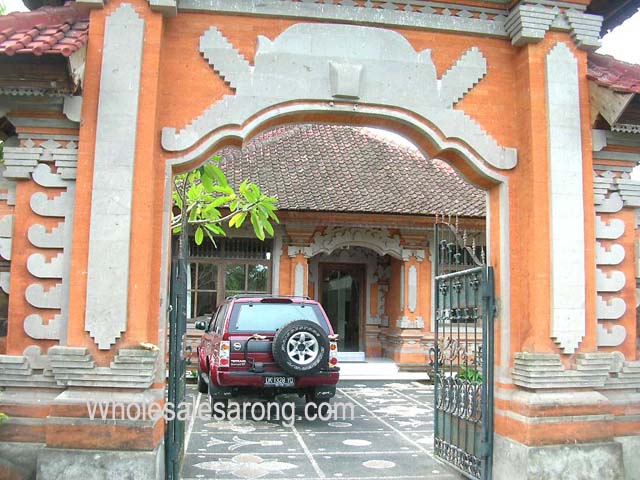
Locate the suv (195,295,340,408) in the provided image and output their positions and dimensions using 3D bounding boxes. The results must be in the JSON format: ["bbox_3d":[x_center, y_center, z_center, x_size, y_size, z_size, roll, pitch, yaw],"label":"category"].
[{"bbox_3d":[-0.990,1.760,10.450,1.760,1.740,4.500,3,-6,-14],"label":"suv"}]

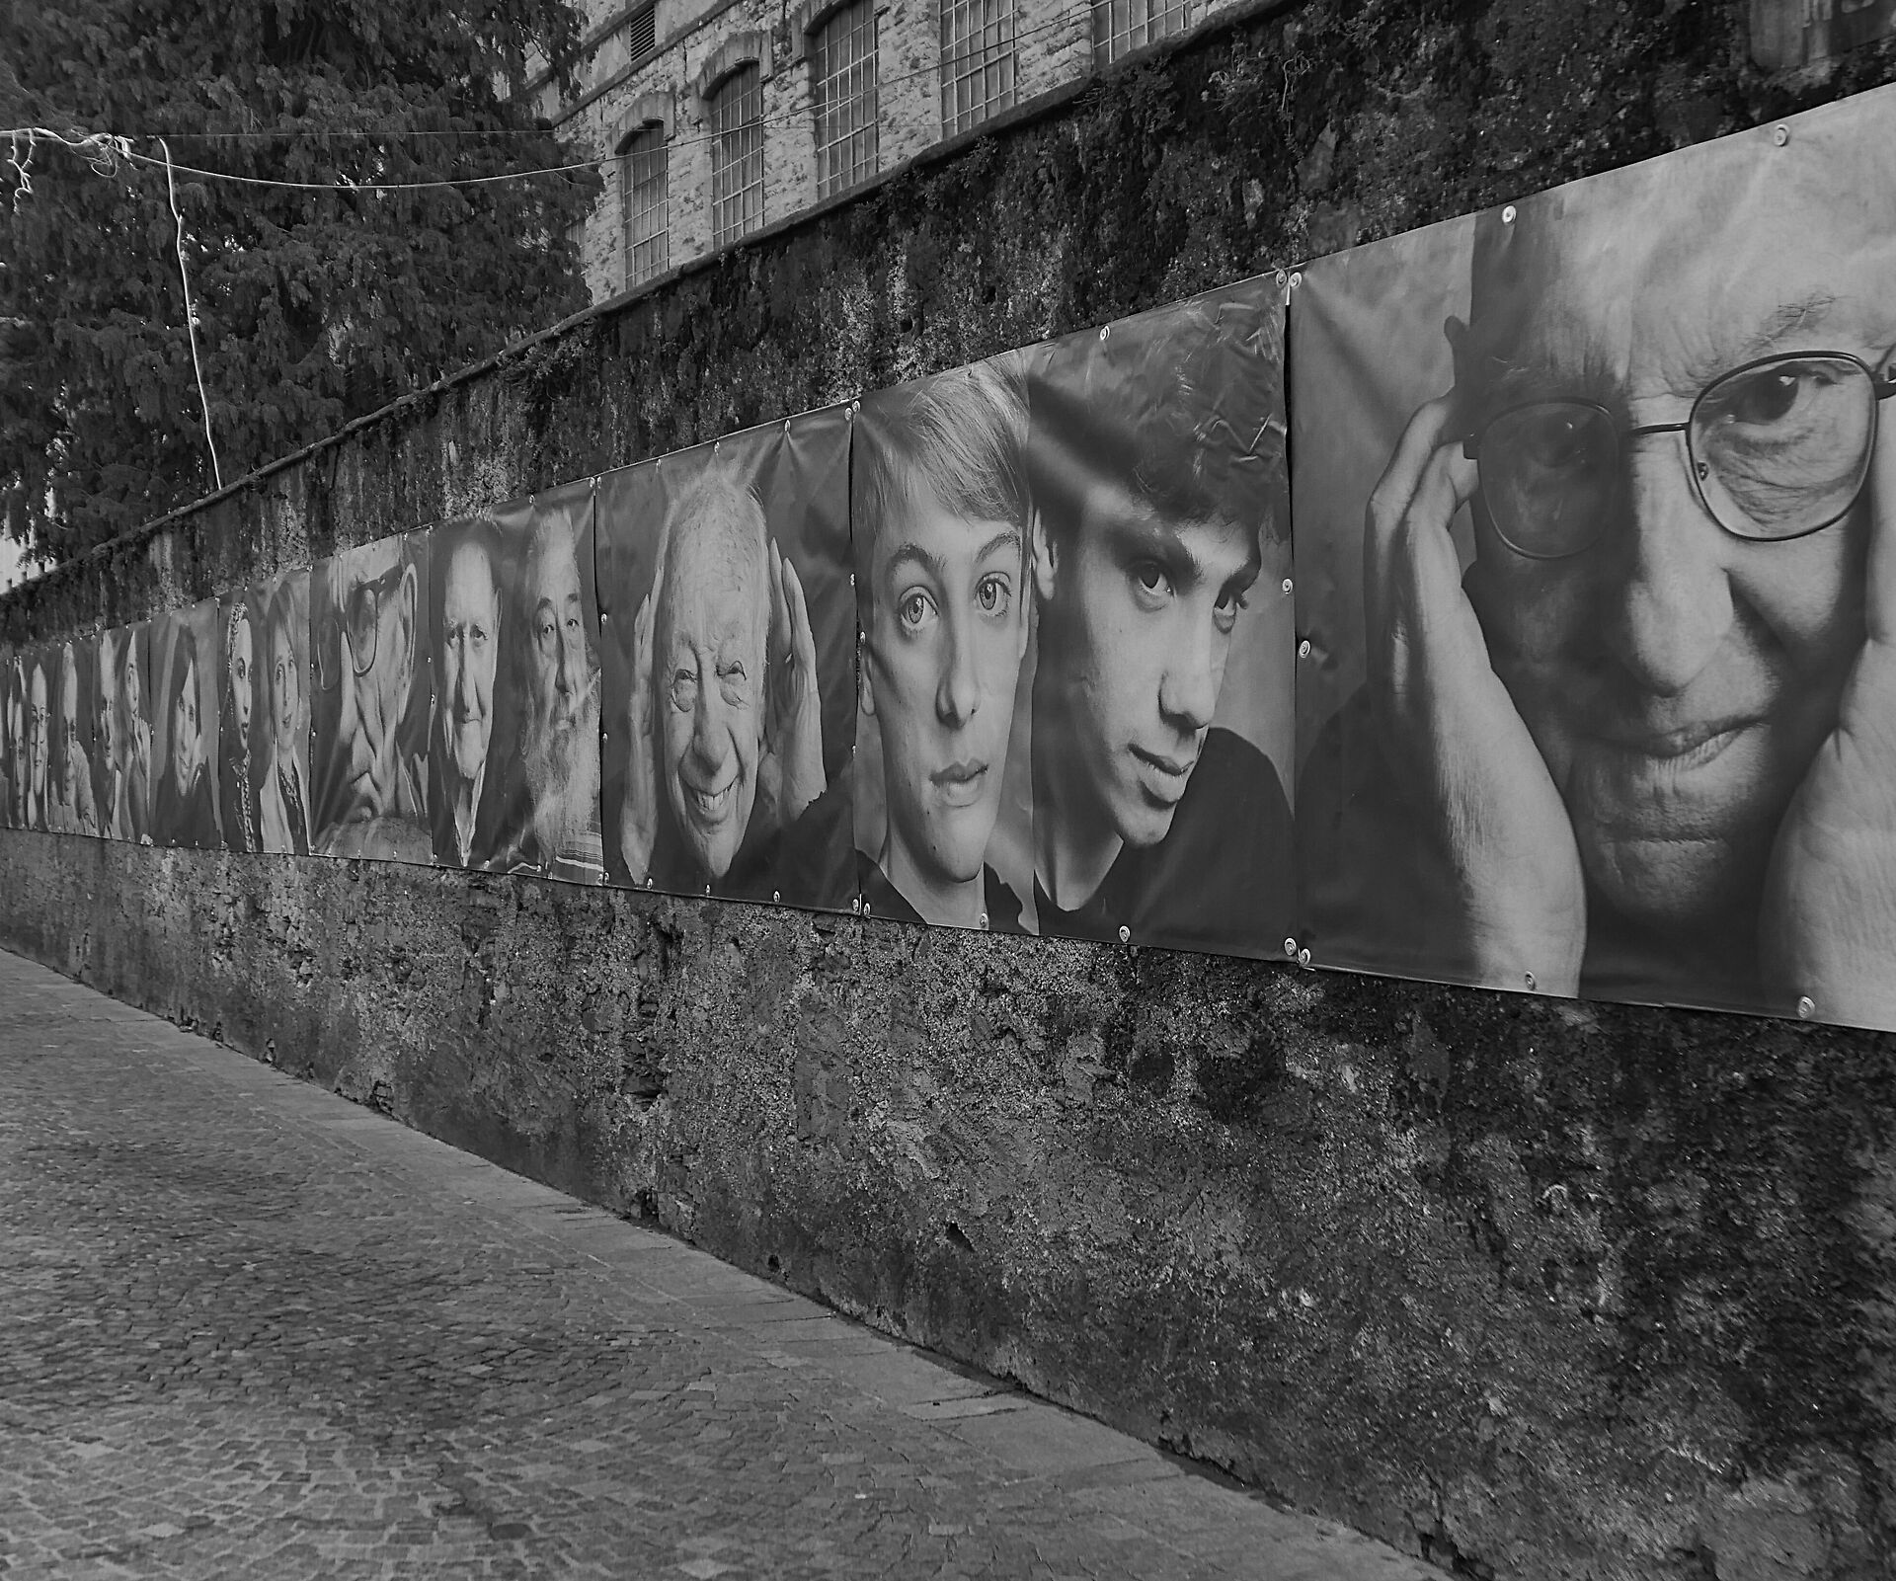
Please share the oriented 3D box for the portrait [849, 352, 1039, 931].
[{"bbox_3d":[-0.023,-0.377,7.080,0.030,1.500,1.084,-1,1,-27],"label":"portrait"}]

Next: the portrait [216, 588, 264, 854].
[{"bbox_3d":[-4.121,-0.411,14.987,0.030,1.500,1.149,-1,1,-27],"label":"portrait"}]

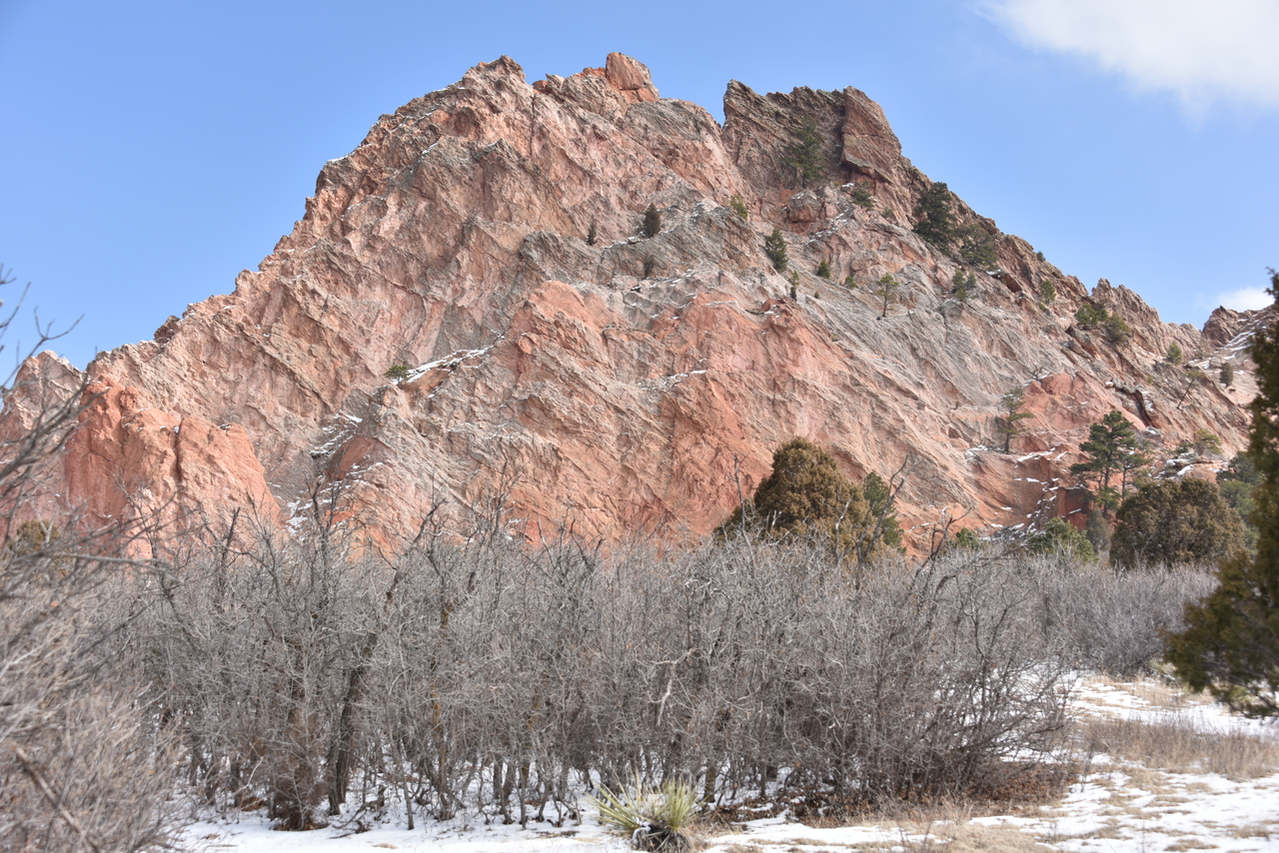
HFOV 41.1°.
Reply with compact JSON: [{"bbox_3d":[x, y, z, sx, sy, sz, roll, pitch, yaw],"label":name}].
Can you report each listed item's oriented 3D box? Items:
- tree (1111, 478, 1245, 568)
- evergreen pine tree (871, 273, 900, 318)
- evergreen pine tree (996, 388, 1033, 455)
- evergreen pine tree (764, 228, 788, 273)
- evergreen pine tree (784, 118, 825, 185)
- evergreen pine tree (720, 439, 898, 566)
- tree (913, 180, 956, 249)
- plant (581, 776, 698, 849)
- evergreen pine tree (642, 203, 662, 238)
[{"bbox_3d":[20.545,4.284,65.000,5.103,4.669,4.848,0,-6,0],"label":"tree"},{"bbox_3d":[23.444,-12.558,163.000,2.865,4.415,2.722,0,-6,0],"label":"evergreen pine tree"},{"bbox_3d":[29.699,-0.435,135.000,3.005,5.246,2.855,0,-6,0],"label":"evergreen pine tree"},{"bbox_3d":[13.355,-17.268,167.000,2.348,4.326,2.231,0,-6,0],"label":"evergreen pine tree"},{"bbox_3d":[17.647,-29.269,182.000,4.478,7.287,4.254,0,-6,0],"label":"evergreen pine tree"},{"bbox_3d":[5.494,3.142,55.000,5.671,5.440,4.820,0,-6,0],"label":"evergreen pine tree"},{"bbox_3d":[30.194,-21.684,175.000,4.511,6.800,4.286,0,-6,0],"label":"tree"},{"bbox_3d":[0.026,2.497,11.000,0.741,0.408,0.704,0,-6,0],"label":"plant"},{"bbox_3d":[1.230,-20.226,168.000,1.968,3.363,1.870,0,-6,0],"label":"evergreen pine tree"}]

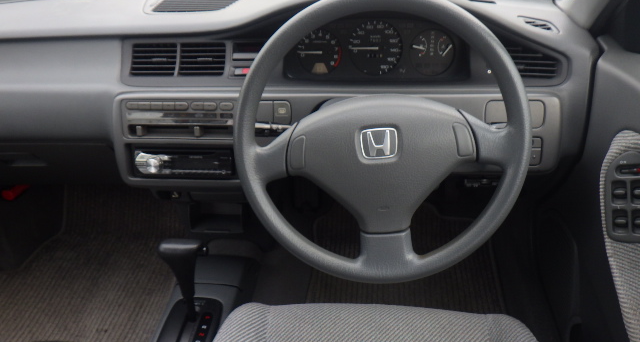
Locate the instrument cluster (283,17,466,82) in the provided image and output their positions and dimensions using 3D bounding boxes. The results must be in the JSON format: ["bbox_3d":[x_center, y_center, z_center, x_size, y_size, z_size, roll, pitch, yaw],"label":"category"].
[{"bbox_3d":[0.092,-0.208,0.875,0.310,0.115,0.060,1,18,5],"label":"instrument cluster"}]

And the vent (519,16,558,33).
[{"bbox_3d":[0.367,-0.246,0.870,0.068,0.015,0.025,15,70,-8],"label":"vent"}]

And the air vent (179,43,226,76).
[{"bbox_3d":[-0.195,-0.185,0.860,0.078,0.053,0.025,0,10,0],"label":"air vent"}]

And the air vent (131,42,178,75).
[{"bbox_3d":[-0.275,-0.185,0.860,0.078,0.053,0.025,0,10,0],"label":"air vent"}]

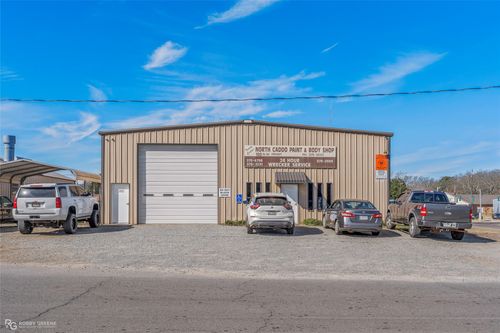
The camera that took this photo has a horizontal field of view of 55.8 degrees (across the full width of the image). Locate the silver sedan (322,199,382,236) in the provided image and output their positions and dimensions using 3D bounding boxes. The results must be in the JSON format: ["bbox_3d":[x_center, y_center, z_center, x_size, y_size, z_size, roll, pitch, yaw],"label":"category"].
[{"bbox_3d":[4.450,2.160,20.903,1.800,1.490,4.630,0,-2,-1],"label":"silver sedan"}]

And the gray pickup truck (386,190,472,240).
[{"bbox_3d":[7.464,1.956,20.229,2.050,1.890,5.720,0,-2,4],"label":"gray pickup truck"}]

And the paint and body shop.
[{"bbox_3d":[-0.436,0.615,33.888,15.700,5.550,17.500,0,-2,-2],"label":"paint and body shop"}]

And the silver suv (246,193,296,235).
[{"bbox_3d":[0.831,2.017,20.804,1.950,1.690,4.890,0,-2,-2],"label":"silver suv"}]

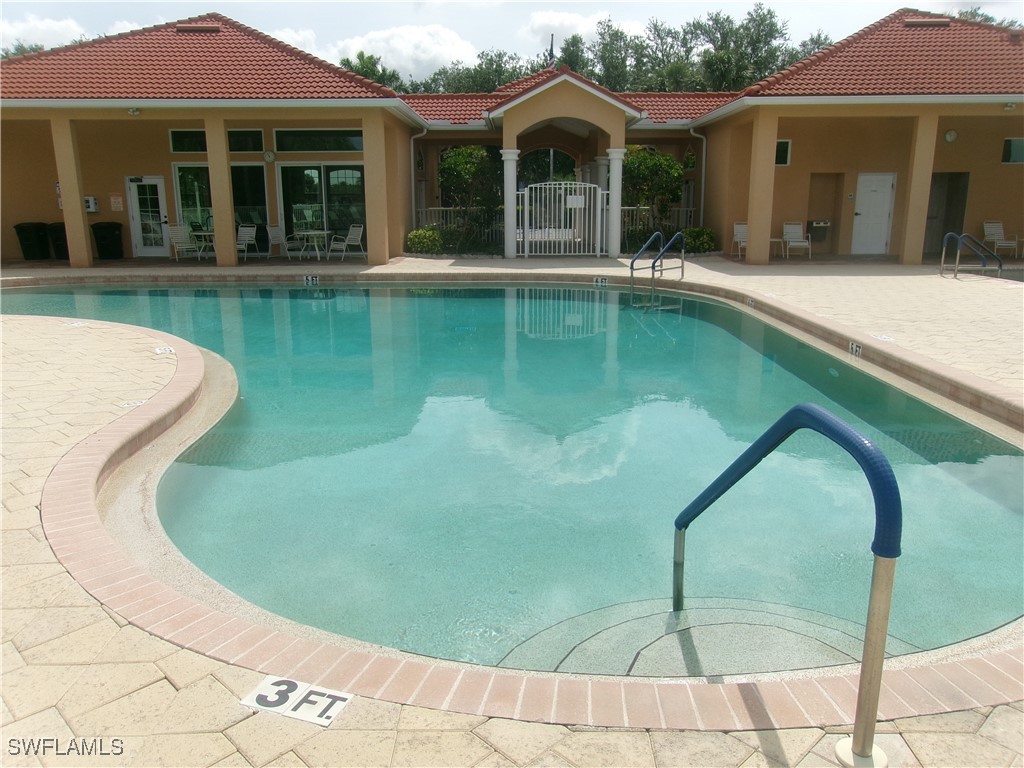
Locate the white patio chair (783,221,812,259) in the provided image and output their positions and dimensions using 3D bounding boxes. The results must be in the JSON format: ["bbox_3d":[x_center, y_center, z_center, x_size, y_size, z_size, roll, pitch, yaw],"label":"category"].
[{"bbox_3d":[6.917,-3.503,19.417,0.600,0.870,0.680,0,13,0],"label":"white patio chair"}]

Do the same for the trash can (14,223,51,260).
[{"bbox_3d":[-12.014,-3.599,20.055,0.570,0.910,0.620,0,13,0],"label":"trash can"}]

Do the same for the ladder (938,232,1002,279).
[{"bbox_3d":[8.471,-2.361,14.653,0.880,0.830,0.450,0,13,0],"label":"ladder"}]

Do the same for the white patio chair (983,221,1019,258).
[{"bbox_3d":[11.817,-3.503,19.339,0.600,0.870,0.680,-2,13,-8],"label":"white patio chair"}]

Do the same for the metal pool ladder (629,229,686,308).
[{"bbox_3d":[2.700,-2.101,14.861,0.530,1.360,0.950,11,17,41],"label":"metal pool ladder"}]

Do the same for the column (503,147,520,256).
[{"bbox_3d":[-0.039,-4.588,20.442,0.500,2.680,0.500,0,13,0],"label":"column"}]

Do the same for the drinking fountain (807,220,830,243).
[{"bbox_3d":[8.226,-4.095,21.386,0.480,0.500,0.450,0,13,0],"label":"drinking fountain"}]

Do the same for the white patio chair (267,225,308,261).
[{"bbox_3d":[-5.679,-3.583,20.206,0.660,0.880,0.600,8,15,31],"label":"white patio chair"}]

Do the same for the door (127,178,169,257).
[{"bbox_3d":[-9.706,-4.430,21.289,1.000,2.080,0.120,-1,13,-3],"label":"door"}]

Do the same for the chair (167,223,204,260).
[{"bbox_3d":[-8.234,-3.576,20.205,0.600,0.890,0.660,-11,17,-39],"label":"chair"}]

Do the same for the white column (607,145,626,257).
[{"bbox_3d":[2.538,-4.380,19.445,0.480,2.600,0.480,0,13,0],"label":"white column"}]

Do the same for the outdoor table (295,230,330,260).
[{"bbox_3d":[-4.813,-3.373,19.385,0.920,0.720,0.920,0,13,0],"label":"outdoor table"}]

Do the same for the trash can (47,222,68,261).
[{"bbox_3d":[-11.634,-3.752,20.879,0.600,0.960,0.680,0,13,0],"label":"trash can"}]

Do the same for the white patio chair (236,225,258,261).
[{"bbox_3d":[-6.804,-3.578,20.206,0.600,0.880,0.660,4,14,19],"label":"white patio chair"}]

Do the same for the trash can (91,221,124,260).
[{"bbox_3d":[-10.114,-3.611,20.075,0.570,0.910,0.620,0,13,0],"label":"trash can"}]

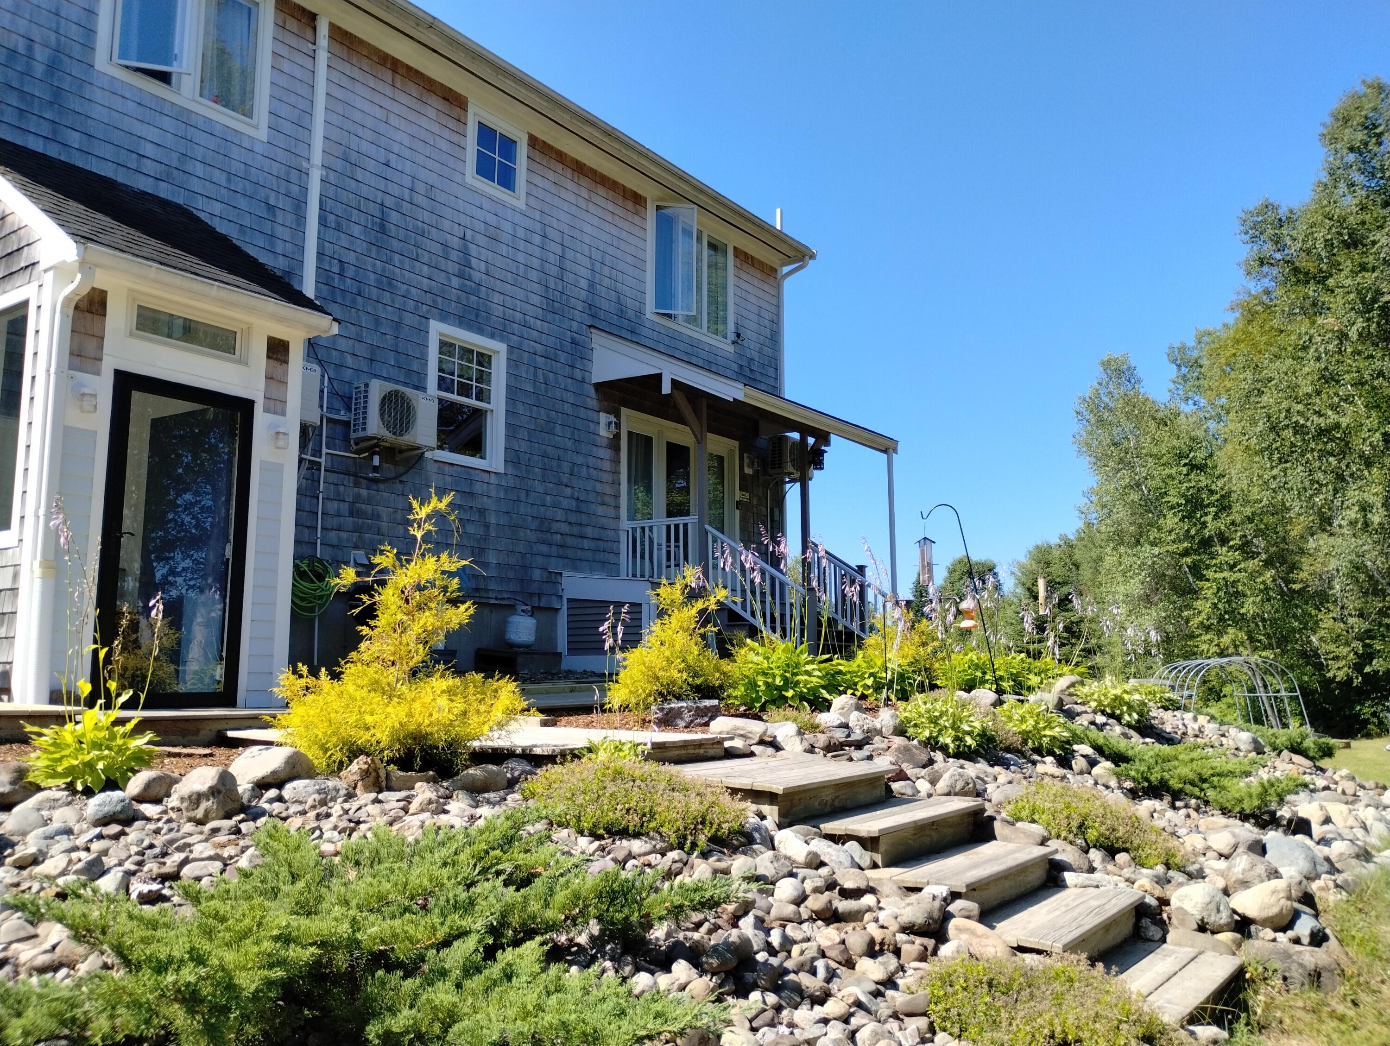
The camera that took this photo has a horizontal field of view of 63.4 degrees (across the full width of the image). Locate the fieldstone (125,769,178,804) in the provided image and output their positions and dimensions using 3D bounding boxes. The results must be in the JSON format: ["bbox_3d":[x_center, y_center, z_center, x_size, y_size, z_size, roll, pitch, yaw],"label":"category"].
[{"bbox_3d":[-2.098,1.016,4.350,0.205,0.120,0.170,4,-9,-25],"label":"fieldstone"}]

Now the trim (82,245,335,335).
[{"bbox_3d":[-3.108,-1.481,7.294,0.140,0.130,1.700,-7,-11,36],"label":"trim"}]

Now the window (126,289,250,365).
[{"bbox_3d":[-3.311,-1.274,7.425,0.100,0.300,0.850,-7,-11,36],"label":"window"}]

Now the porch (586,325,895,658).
[{"bbox_3d":[0.913,-0.168,13.874,2.500,4.080,3.820,-6,-9,35],"label":"porch"}]

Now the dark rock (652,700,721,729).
[{"bbox_3d":[-0.064,1.516,8.900,0.540,0.210,0.320,0,-9,0],"label":"dark rock"}]

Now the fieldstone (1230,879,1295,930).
[{"bbox_3d":[2.419,1.626,4.800,0.265,0.185,0.230,-4,-9,26],"label":"fieldstone"}]

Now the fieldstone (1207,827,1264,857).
[{"bbox_3d":[2.807,1.657,5.850,0.280,0.170,0.240,-4,-9,25],"label":"fieldstone"}]

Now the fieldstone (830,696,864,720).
[{"bbox_3d":[0.972,1.188,7.200,0.215,0.165,0.180,-1,-8,8],"label":"fieldstone"}]

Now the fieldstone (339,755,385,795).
[{"bbox_3d":[-1.552,1.180,5.250,0.210,0.200,0.180,2,-9,-16],"label":"fieldstone"}]

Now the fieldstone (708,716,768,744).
[{"bbox_3d":[0.244,1.176,6.400,0.330,0.150,0.210,0,-8,2],"label":"fieldstone"}]

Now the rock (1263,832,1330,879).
[{"bbox_3d":[2.886,1.595,5.400,0.300,0.195,0.250,-5,-10,27],"label":"rock"}]

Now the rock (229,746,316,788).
[{"bbox_3d":[-1.785,1.031,4.750,0.350,0.165,0.260,3,-9,-20],"label":"rock"}]

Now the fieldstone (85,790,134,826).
[{"bbox_3d":[-2.097,1.019,4.030,0.170,0.125,0.140,4,-9,-27],"label":"fieldstone"}]

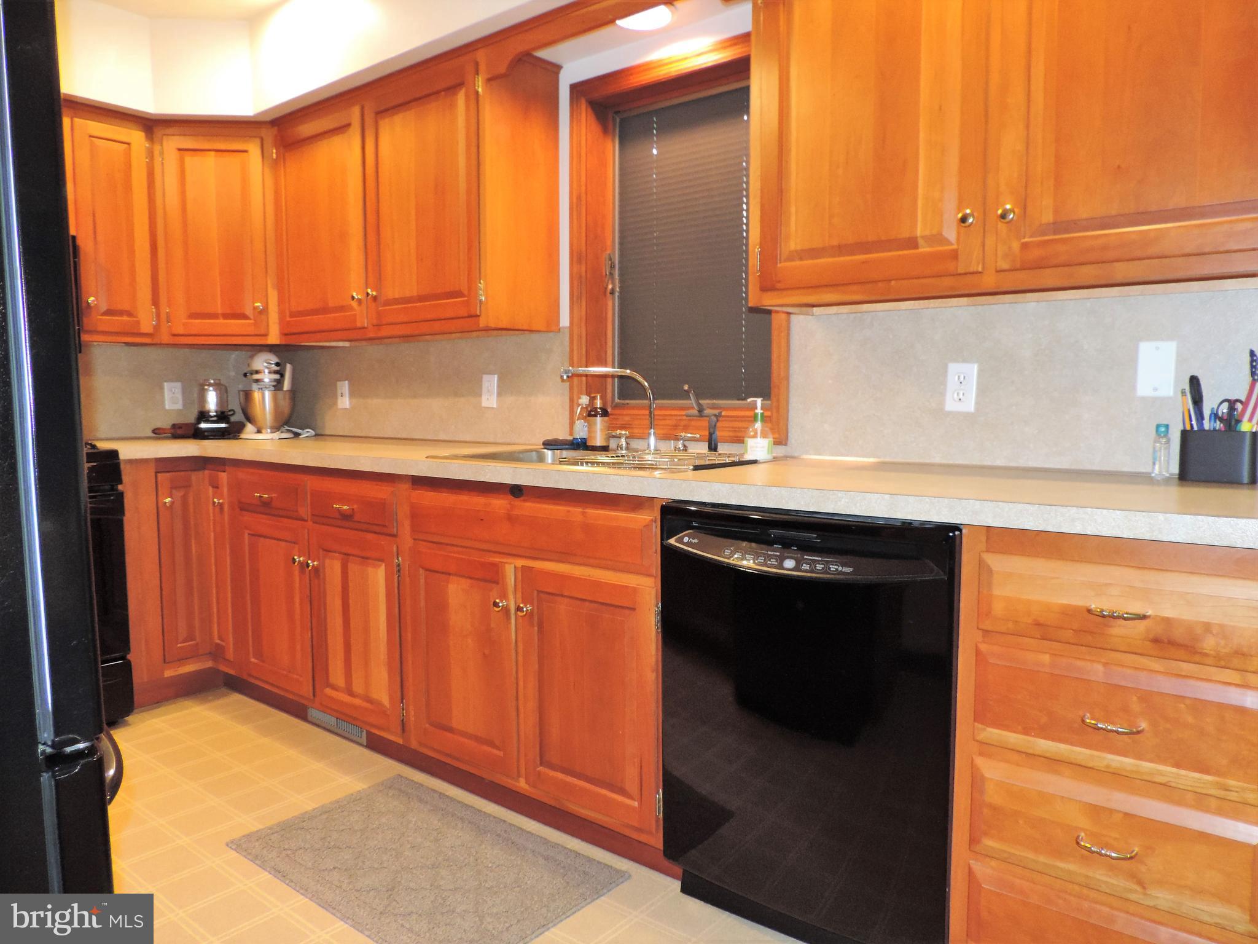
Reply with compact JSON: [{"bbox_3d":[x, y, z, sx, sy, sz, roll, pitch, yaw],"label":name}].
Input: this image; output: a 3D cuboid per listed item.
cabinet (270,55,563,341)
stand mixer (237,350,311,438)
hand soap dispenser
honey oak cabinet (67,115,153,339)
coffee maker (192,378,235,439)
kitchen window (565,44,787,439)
[{"bbox_3d":[-0.799,-0.888,3.116,1.188,0.822,0.350,4,6,39],"label":"cabinet"},{"bbox_3d":[-1.510,-0.317,3.603,0.225,0.353,0.350,-3,6,-32],"label":"stand mixer"},{"bbox_3d":[0.347,-0.120,2.340,0.076,0.168,0.066,-2,5,-14],"label":"hand soap dispenser"},{"bbox_3d":[-2.014,-0.901,3.324,0.345,0.822,0.295,4,6,39],"label":"honey oak cabinet"},{"bbox_3d":[-1.679,-0.257,3.540,0.153,0.245,0.153,-2,5,-22],"label":"coffee maker"},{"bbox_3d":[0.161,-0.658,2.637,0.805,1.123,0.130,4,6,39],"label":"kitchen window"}]

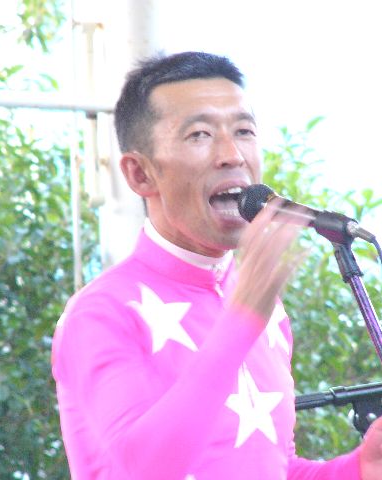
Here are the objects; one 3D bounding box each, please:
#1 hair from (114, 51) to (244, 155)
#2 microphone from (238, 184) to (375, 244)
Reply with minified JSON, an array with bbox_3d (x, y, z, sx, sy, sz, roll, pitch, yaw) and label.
[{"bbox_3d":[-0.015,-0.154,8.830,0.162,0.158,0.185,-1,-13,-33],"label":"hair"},{"bbox_3d":[0.140,-0.028,8.700,0.197,0.055,0.052,15,4,32],"label":"microphone"}]

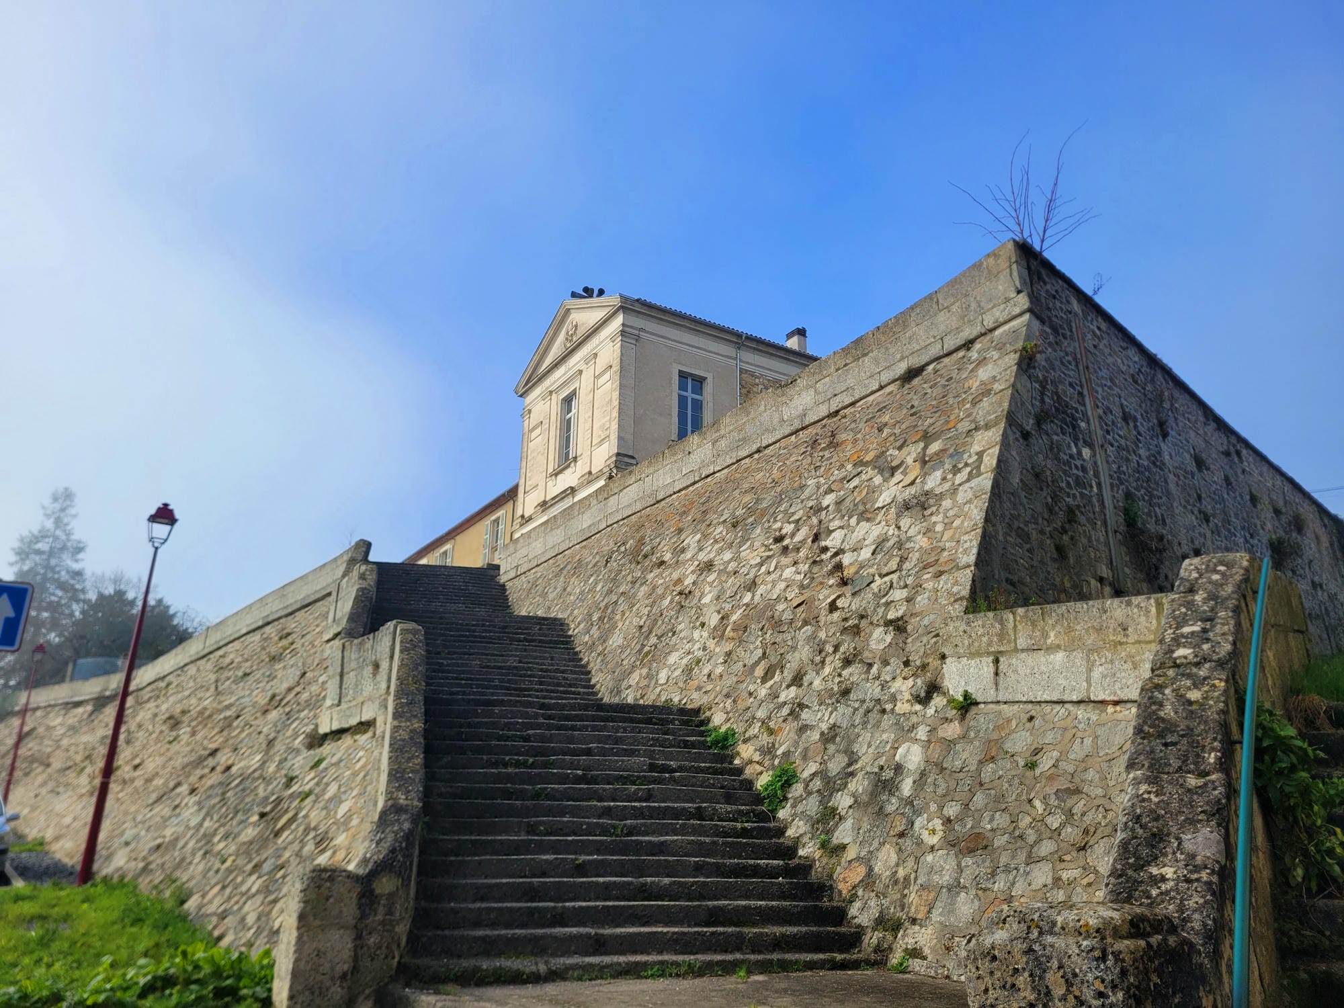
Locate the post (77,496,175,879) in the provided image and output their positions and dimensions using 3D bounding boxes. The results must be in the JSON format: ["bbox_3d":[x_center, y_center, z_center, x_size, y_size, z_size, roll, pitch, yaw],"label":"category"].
[{"bbox_3d":[-8.053,2.643,14.941,0.400,5.680,0.400,15,-25,-32],"label":"post"}]

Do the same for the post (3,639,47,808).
[{"bbox_3d":[-20.967,7.263,32.551,0.400,5.650,0.400,15,-25,-32],"label":"post"}]

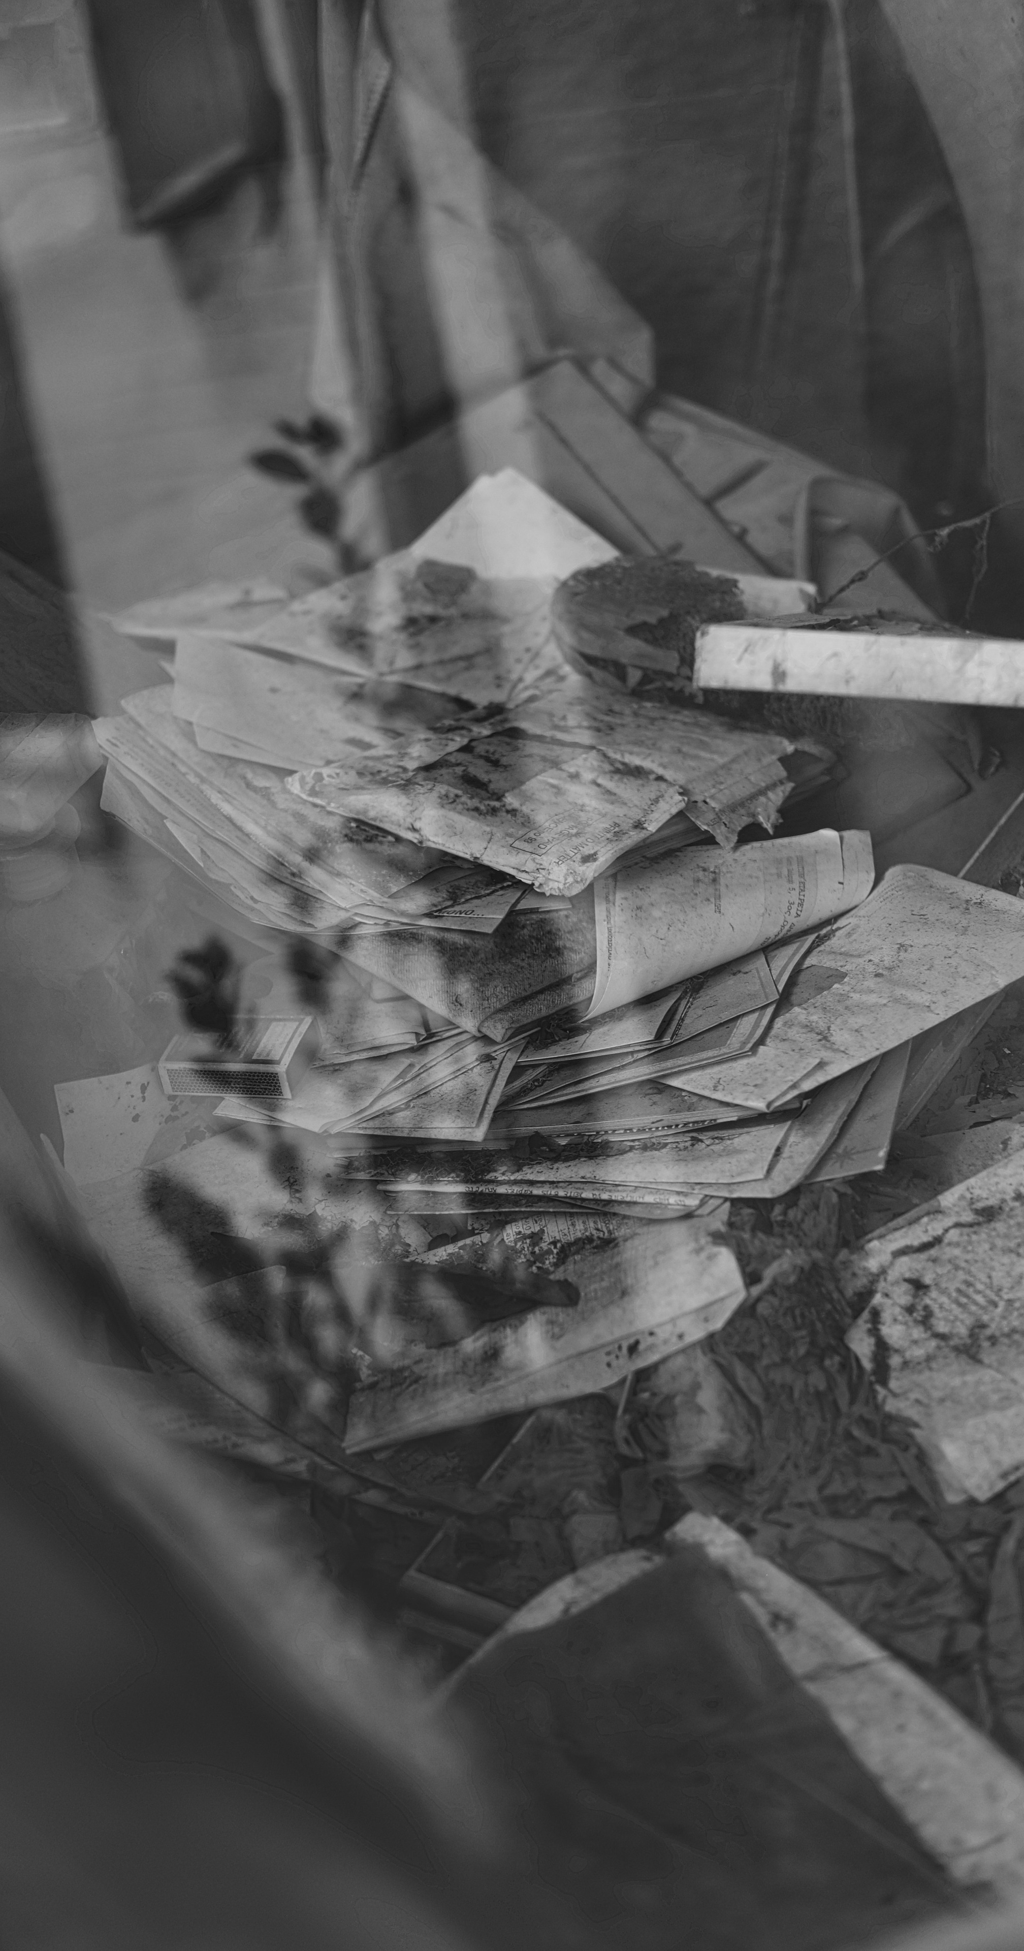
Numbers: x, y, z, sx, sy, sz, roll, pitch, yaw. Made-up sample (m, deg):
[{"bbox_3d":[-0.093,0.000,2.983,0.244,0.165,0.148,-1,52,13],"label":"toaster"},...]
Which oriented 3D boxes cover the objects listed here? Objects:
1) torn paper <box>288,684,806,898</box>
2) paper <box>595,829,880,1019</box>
[{"bbox_3d":[0.016,-0.081,1.141,0.164,0.020,0.129,21,43,36],"label":"torn paper"},{"bbox_3d":[0.072,-0.028,1.072,0.119,0.035,0.046,-22,36,-21],"label":"paper"}]

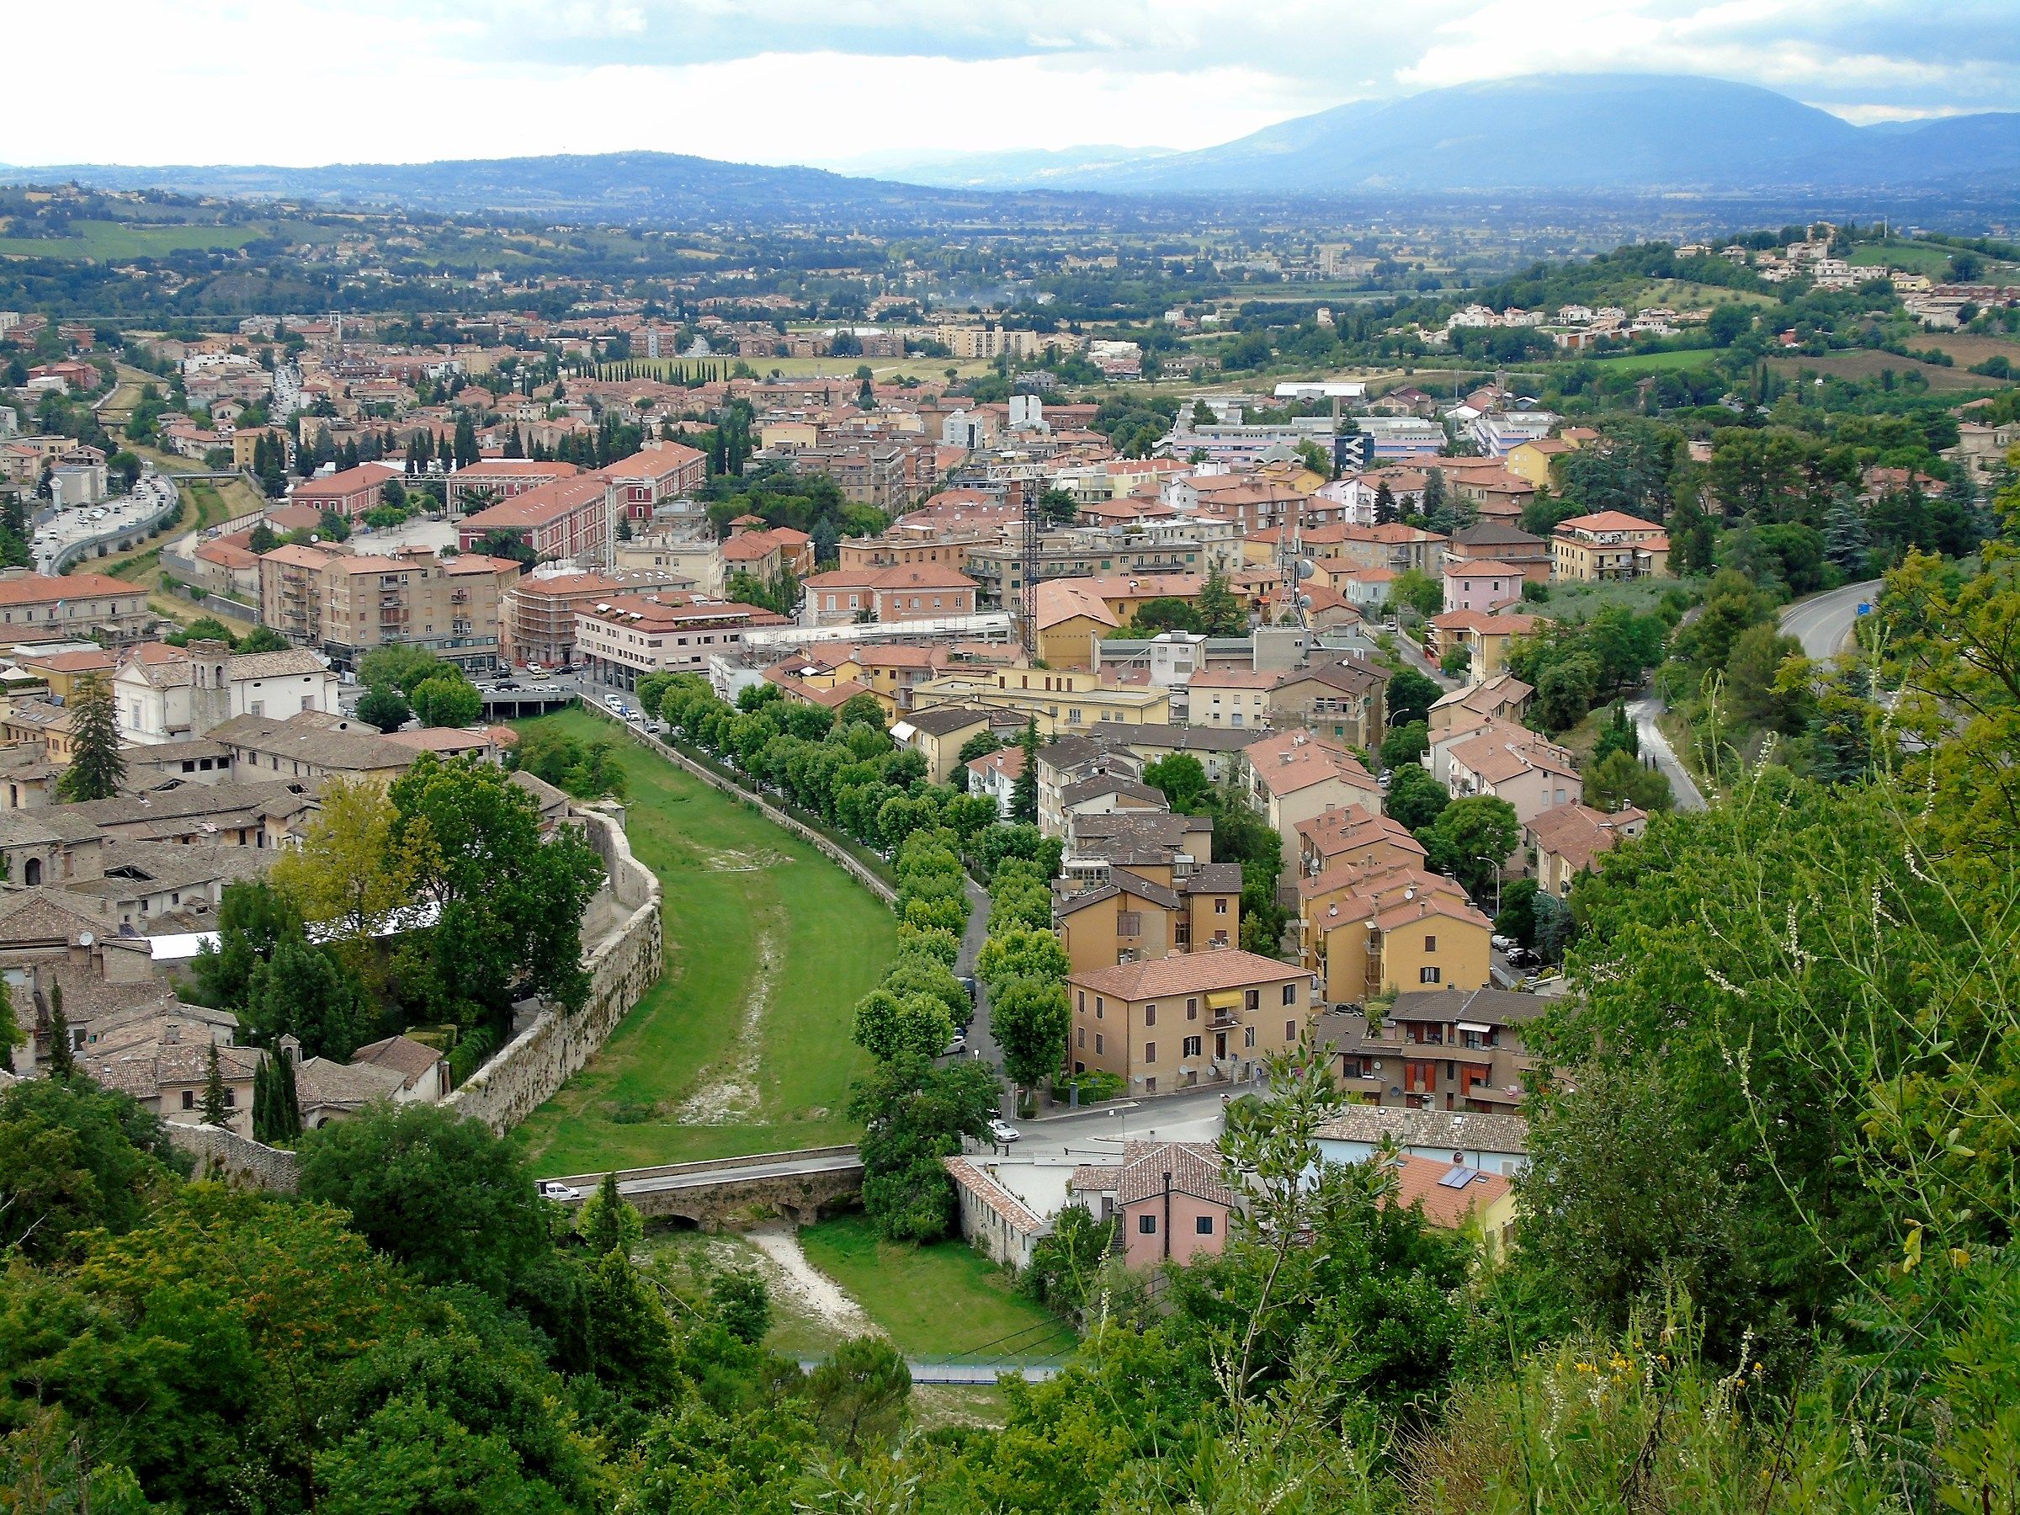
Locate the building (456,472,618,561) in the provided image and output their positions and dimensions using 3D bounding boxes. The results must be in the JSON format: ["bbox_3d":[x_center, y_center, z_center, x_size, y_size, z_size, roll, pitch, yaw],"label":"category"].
[{"bbox_3d":[-108.100,-53.260,821.580,18.900,14.430,82.000,1,9,4],"label":"building"}]

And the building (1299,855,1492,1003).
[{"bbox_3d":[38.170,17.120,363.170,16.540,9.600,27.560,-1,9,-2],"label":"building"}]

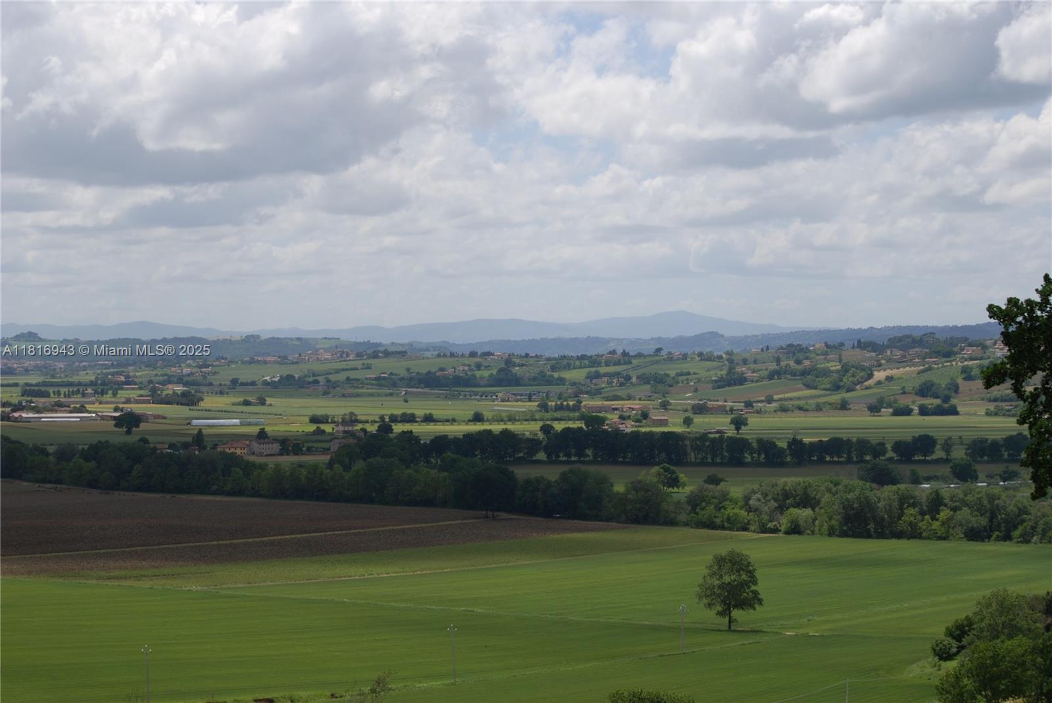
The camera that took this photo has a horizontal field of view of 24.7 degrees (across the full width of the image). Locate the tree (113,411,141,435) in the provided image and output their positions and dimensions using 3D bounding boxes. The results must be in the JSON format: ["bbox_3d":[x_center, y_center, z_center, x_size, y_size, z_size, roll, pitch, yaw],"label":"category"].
[{"bbox_3d":[-296.160,53.070,1780.000,20.440,17.390,19.820,0,0,0],"label":"tree"}]

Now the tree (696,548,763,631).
[{"bbox_3d":[42.490,49.690,500.000,13.790,17.220,13.380,0,0,0],"label":"tree"}]

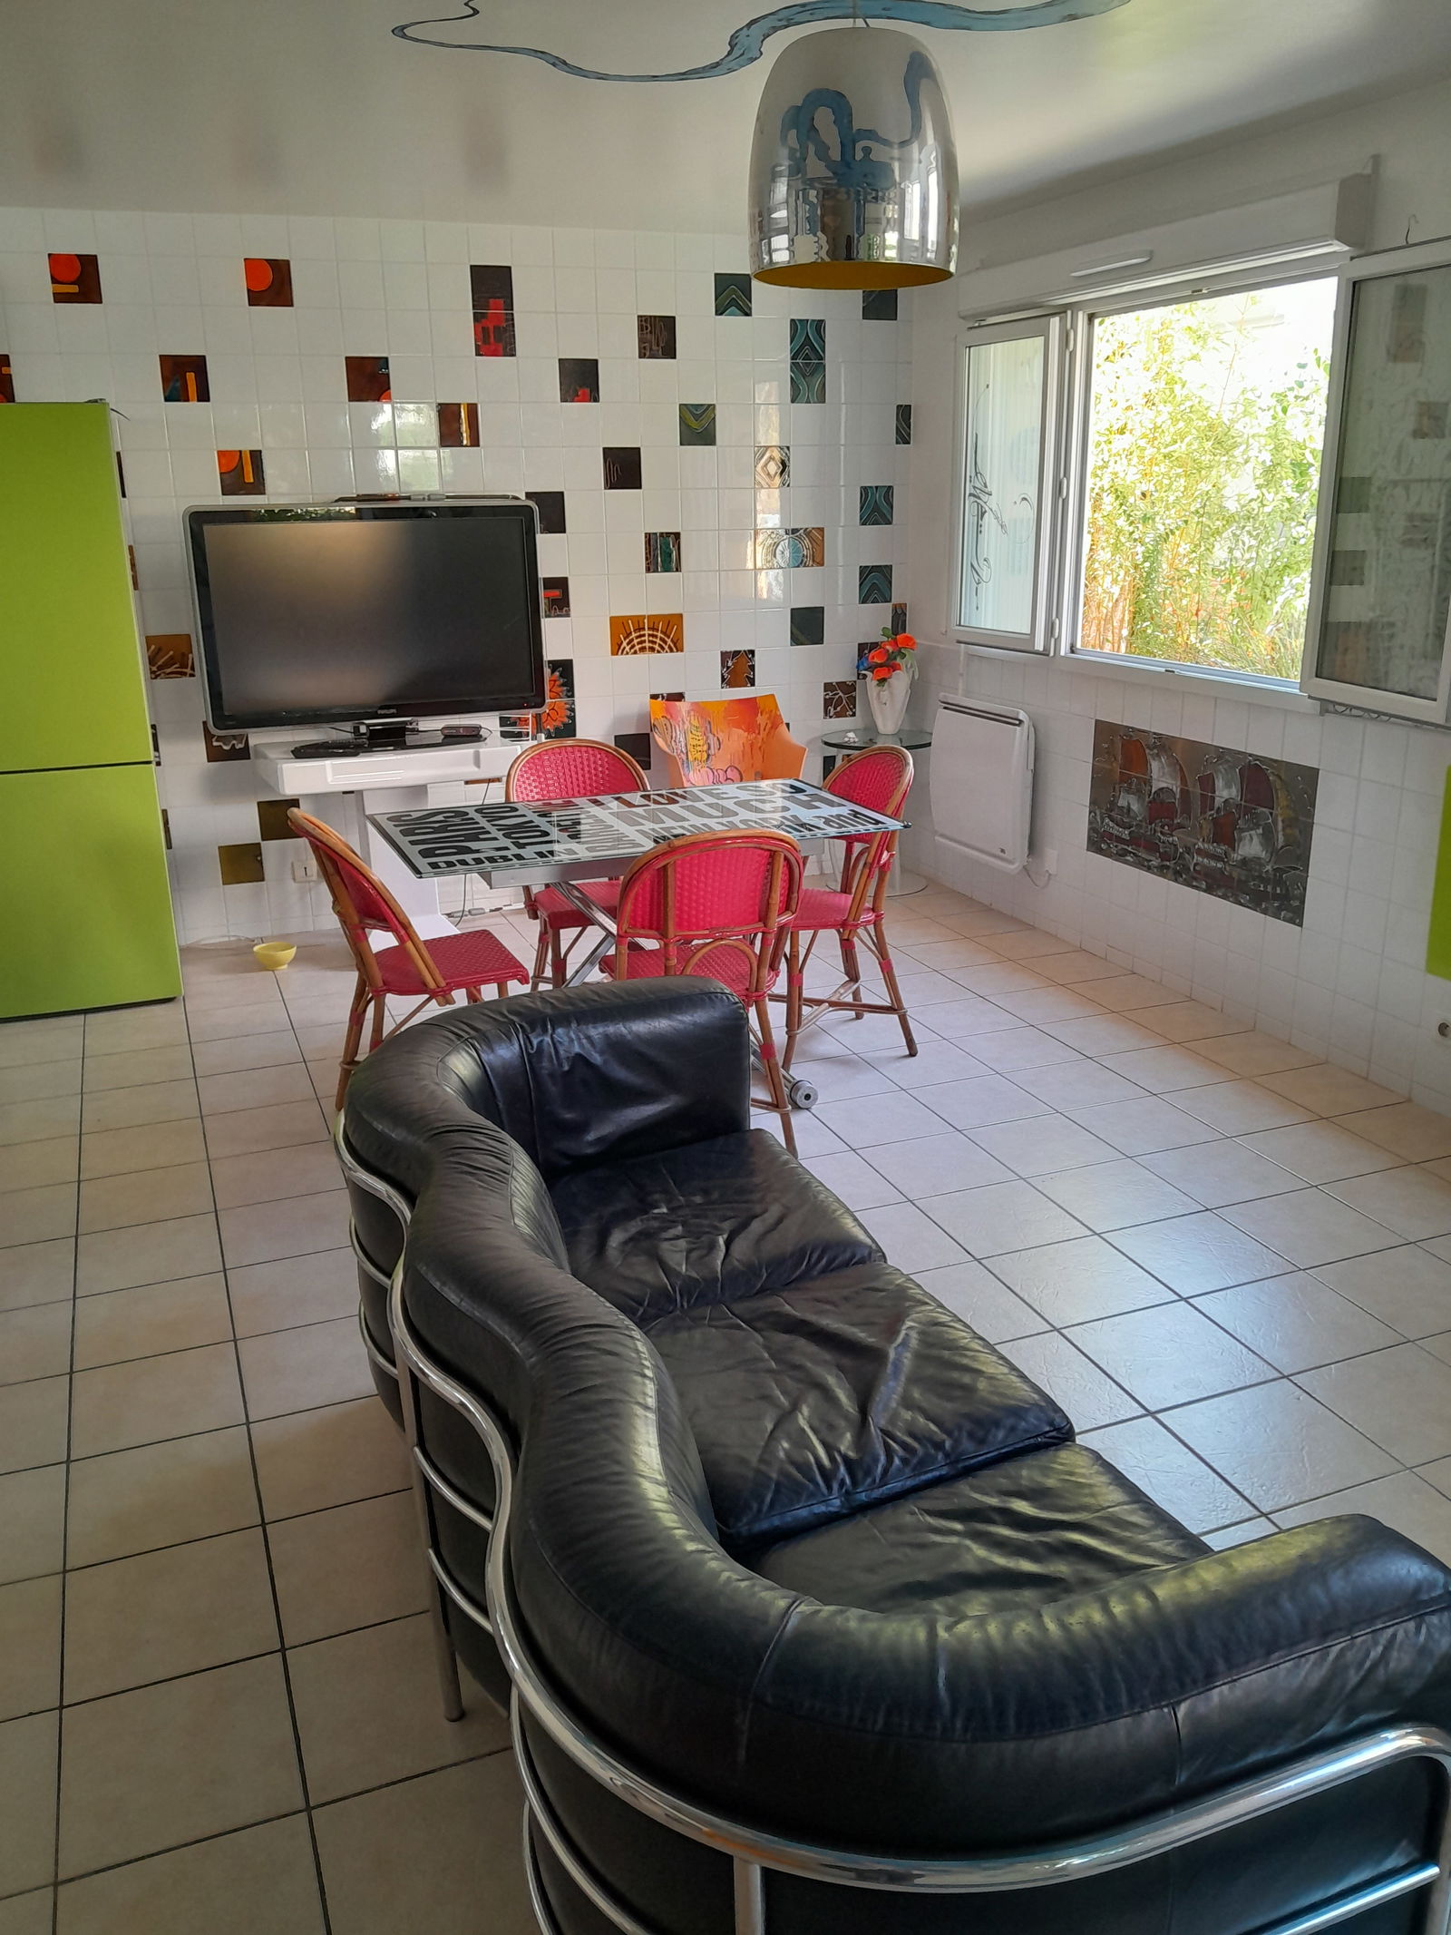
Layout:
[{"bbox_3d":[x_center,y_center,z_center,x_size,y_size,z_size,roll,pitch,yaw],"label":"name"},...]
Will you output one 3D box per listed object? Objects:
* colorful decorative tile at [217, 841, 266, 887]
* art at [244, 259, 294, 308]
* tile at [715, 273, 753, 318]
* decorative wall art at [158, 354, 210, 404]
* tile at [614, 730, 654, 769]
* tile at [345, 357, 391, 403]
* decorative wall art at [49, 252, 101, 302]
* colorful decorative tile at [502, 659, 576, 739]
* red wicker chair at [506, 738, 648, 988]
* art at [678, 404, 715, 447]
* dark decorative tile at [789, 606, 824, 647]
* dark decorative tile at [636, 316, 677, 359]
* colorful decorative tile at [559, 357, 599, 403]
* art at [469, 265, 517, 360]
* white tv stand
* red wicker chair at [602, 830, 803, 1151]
[{"bbox_3d":[-1.782,-0.377,5.336,0.150,0.150,0.015,-7,19,-20],"label":"colorful decorative tile"},{"bbox_3d":[-1.548,-2.323,4.935,0.150,0.150,0.012,-7,19,-18],"label":"art"},{"bbox_3d":[0.033,-2.526,5.461,0.150,0.150,0.012,-7,19,-18],"label":"tile"},{"bbox_3d":[-1.817,-1.984,4.897,0.150,0.150,0.015,-8,19,-20],"label":"decorative wall art"},{"bbox_3d":[-0.366,-0.859,5.814,0.150,0.150,0.015,-8,19,-20],"label":"tile"},{"bbox_3d":[-1.256,-2.071,5.122,0.150,0.150,0.012,-7,19,-18],"label":"tile"},{"bbox_3d":[-2.108,-2.238,4.705,0.150,0.150,0.015,-8,19,-20],"label":"decorative wall art"},{"bbox_3d":[-0.731,-1.031,5.640,0.303,0.303,0.012,-7,19,-18],"label":"colorful decorative tile"},{"bbox_3d":[-0.388,-0.218,4.285,0.460,0.880,0.530,-7,19,-20],"label":"red wicker chair"},{"bbox_3d":[-0.102,-2.071,5.552,0.150,0.150,0.012,-7,19,-18],"label":"art"},{"bbox_3d":[0.336,-1.382,5.878,0.150,0.150,0.015,-7,19,-20],"label":"dark decorative tile"},{"bbox_3d":[-0.245,-2.312,5.347,0.150,0.150,0.015,-7,19,-20],"label":"dark decorative tile"},{"bbox_3d":[-0.526,-2.131,5.289,0.150,0.150,0.015,-7,19,-20],"label":"colorful decorative tile"},{"bbox_3d":[-0.823,-2.333,5.171,0.150,0.302,0.015,-8,19,-20],"label":"art"},{"bbox_3d":[-1.183,-0.452,5.296,0.920,0.725,0.480,-7,19,-20],"label":"white tv stand"},{"bbox_3d":[-0.062,0.036,3.588,0.460,0.850,0.480,-7,19,-18],"label":"red wicker chair"}]

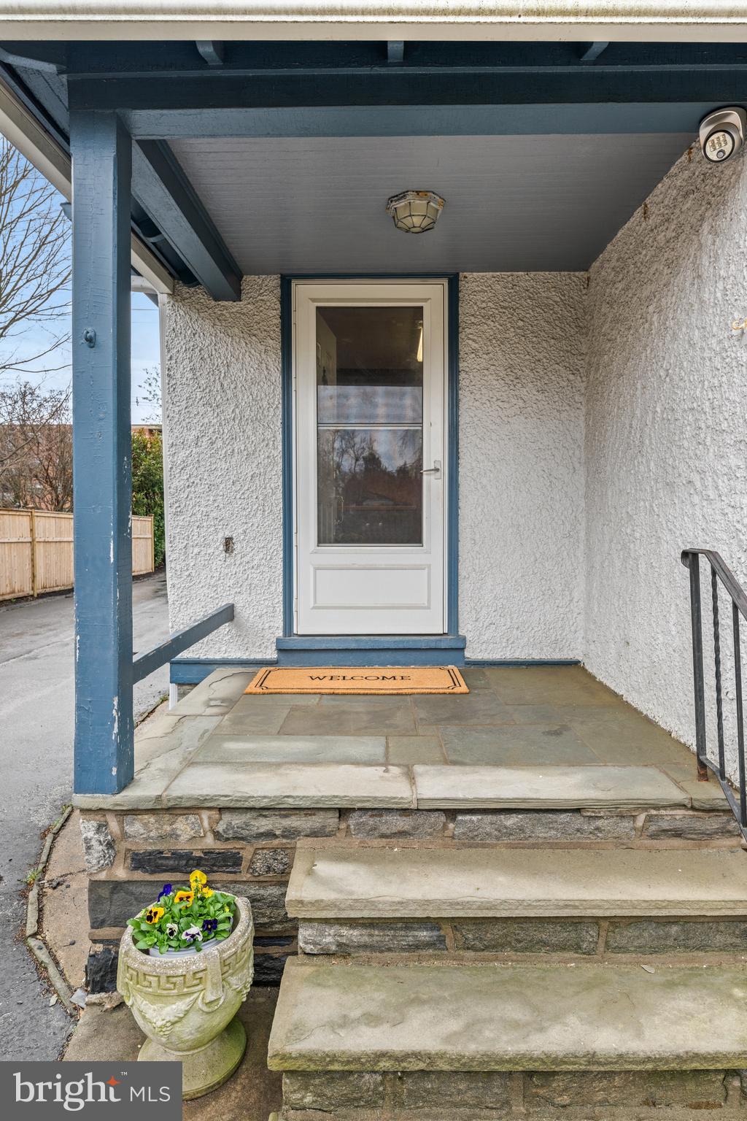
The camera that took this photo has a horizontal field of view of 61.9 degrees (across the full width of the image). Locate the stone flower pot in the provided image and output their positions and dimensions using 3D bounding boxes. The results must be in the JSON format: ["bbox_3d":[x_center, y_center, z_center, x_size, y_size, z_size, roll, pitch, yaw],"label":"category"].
[{"bbox_3d":[-0.521,1.214,1.763,0.365,0.355,0.365,0,2,1],"label":"stone flower pot"}]

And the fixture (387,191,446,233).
[{"bbox_3d":[0.184,-1.511,2.730,0.255,0.120,0.255,0,2,1],"label":"fixture"}]

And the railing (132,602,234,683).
[{"bbox_3d":[-0.832,0.345,2.817,0.042,0.090,1.430,0,4,1],"label":"railing"}]

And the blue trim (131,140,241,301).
[{"bbox_3d":[-0.824,-1.476,2.719,0.145,0.160,1.480,0,2,1],"label":"blue trim"}]

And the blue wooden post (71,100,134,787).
[{"bbox_3d":[-0.849,-0.316,1.969,0.136,2.080,0.130,0,2,1],"label":"blue wooden post"}]

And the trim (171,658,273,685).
[{"bbox_3d":[-0.854,0.630,3.540,0.610,0.150,0.045,0,2,1],"label":"trim"}]

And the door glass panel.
[{"bbox_3d":[-0.023,-0.771,3.570,0.620,1.375,0.030,0,2,1],"label":"door glass panel"}]

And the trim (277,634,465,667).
[{"bbox_3d":[-0.012,0.516,3.530,1.060,0.175,0.100,0,2,1],"label":"trim"}]

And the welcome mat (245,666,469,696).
[{"bbox_3d":[-0.079,0.620,3.245,1.090,0.020,0.460,0,2,1],"label":"welcome mat"}]

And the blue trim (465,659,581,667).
[{"bbox_3d":[0.847,0.581,3.530,0.665,0.050,0.035,0,2,1],"label":"blue trim"}]

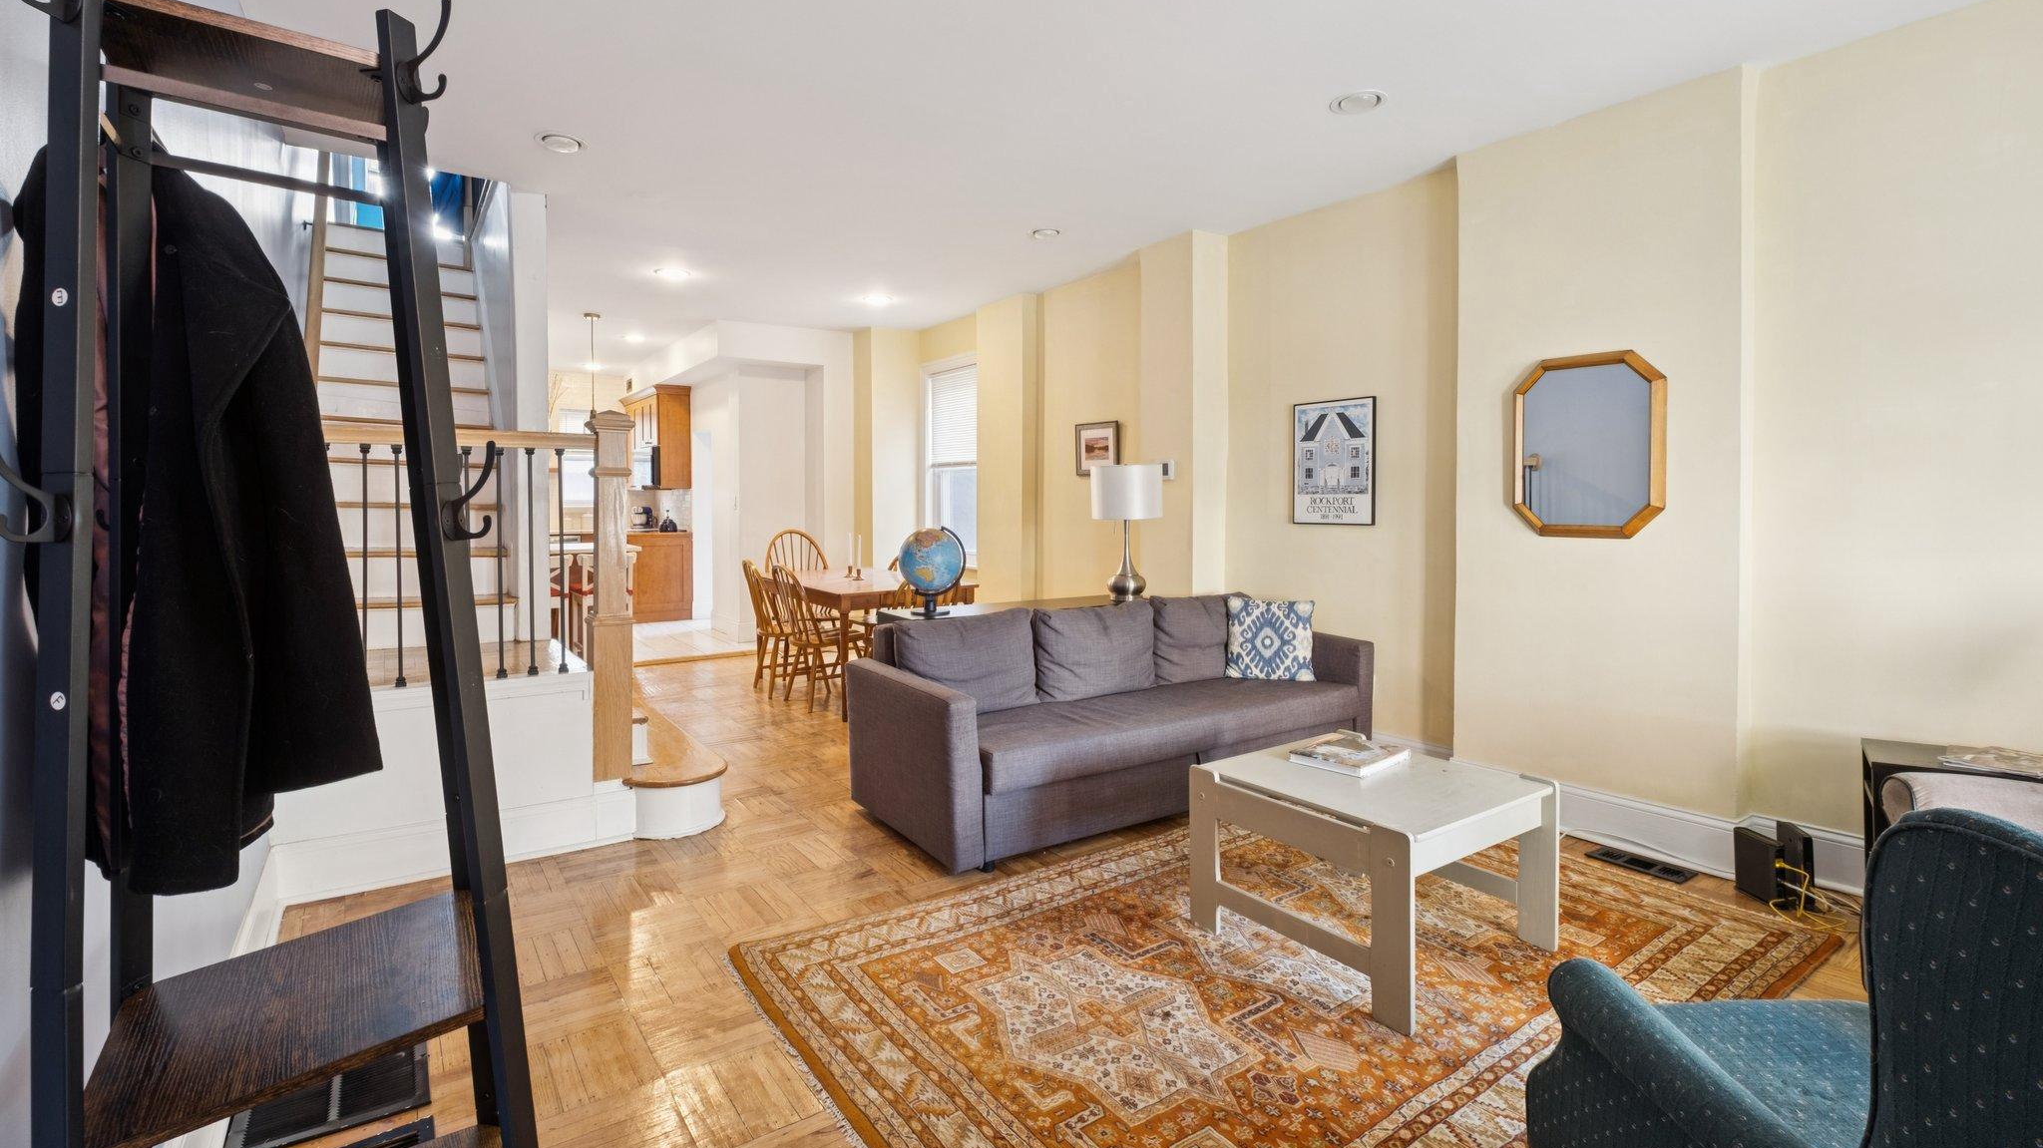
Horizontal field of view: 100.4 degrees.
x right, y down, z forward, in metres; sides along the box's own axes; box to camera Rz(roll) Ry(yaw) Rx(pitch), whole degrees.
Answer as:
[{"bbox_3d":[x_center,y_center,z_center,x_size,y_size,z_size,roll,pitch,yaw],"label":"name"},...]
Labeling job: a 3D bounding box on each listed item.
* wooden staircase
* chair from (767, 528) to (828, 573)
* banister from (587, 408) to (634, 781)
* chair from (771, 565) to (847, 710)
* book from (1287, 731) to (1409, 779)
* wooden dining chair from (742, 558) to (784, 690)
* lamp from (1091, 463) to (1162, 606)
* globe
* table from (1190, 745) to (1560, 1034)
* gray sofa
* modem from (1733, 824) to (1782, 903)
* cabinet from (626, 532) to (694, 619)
[{"bbox_3d":[-3.250,-0.890,4.500,0.800,2.340,2.150,-3,4,-37],"label":"wooden staircase"},{"bbox_3d":[-1.680,0.211,6.684,0.510,1.070,0.550,-3,4,-34],"label":"chair"},{"bbox_3d":[-1.551,0.079,3.221,0.142,1.360,0.142,-3,4,-34],"label":"banister"},{"bbox_3d":[-1.321,0.392,5.505,0.520,0.910,0.450,-3,4,-34],"label":"chair"},{"bbox_3d":[1.028,0.570,2.658,0.285,0.027,0.220,-3,5,-44],"label":"book"},{"bbox_3d":[-1.620,0.345,5.850,0.520,0.930,0.450,-2,4,-35],"label":"wooden dining chair"},{"bbox_3d":[0.593,-0.233,4.780,0.400,0.780,0.400,0,3,0],"label":"lamp"},{"bbox_3d":[-0.428,-0.011,4.111,0.330,0.430,0.300,-1,3,-6],"label":"globe"},{"bbox_3d":[1.048,0.845,2.577,0.720,0.500,0.720,-2,4,-35],"label":"table"},{"bbox_3d":[0.492,0.549,3.849,2.270,0.800,1.000,-3,4,-34],"label":"gray sofa"},{"bbox_3d":[2.336,0.933,2.697,0.032,0.195,0.140,-1,3,-3],"label":"modem"},{"bbox_3d":[-3.830,0.030,8.920,0.620,0.920,0.650,-3,4,-36],"label":"cabinet"}]

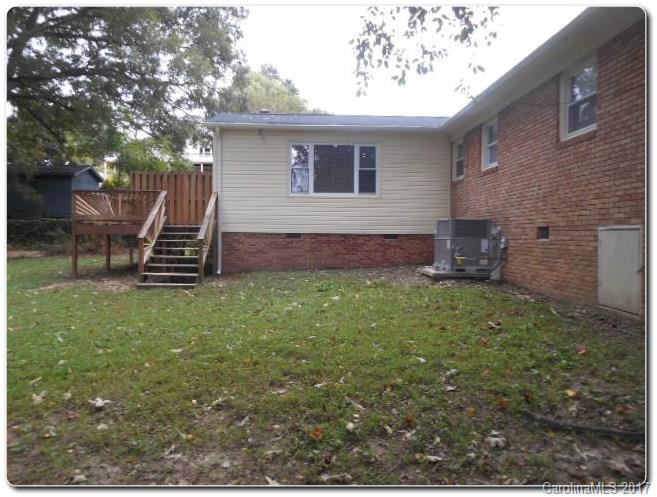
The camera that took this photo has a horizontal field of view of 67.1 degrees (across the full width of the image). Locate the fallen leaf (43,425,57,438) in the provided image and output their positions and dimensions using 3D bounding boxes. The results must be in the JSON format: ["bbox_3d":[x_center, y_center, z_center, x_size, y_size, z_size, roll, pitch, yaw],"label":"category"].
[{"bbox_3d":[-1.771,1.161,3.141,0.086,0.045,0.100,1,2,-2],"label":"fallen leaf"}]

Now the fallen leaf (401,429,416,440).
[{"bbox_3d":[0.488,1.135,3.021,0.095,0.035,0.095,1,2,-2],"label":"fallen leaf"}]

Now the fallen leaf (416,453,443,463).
[{"bbox_3d":[0.560,1.158,2.743,0.161,0.020,0.110,1,2,-2],"label":"fallen leaf"}]

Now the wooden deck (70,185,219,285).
[{"bbox_3d":[-4.599,-0.354,13.304,3.684,2.243,5.550,1,2,-2],"label":"wooden deck"}]

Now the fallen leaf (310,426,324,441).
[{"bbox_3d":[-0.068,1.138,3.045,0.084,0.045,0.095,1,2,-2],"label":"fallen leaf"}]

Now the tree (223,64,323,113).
[{"bbox_3d":[-4.016,-6.561,34.726,7.200,12.564,7.200,1,2,-2],"label":"tree"}]

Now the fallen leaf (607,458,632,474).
[{"bbox_3d":[1.528,1.141,2.590,0.122,0.040,0.120,1,2,-2],"label":"fallen leaf"}]

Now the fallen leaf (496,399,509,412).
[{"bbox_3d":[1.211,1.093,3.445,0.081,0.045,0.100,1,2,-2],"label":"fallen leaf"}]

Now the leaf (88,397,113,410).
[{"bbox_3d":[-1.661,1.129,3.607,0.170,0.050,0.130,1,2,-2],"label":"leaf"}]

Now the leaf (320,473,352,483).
[{"bbox_3d":[0.041,1.178,2.547,0.160,0.020,0.110,1,2,-2],"label":"leaf"}]

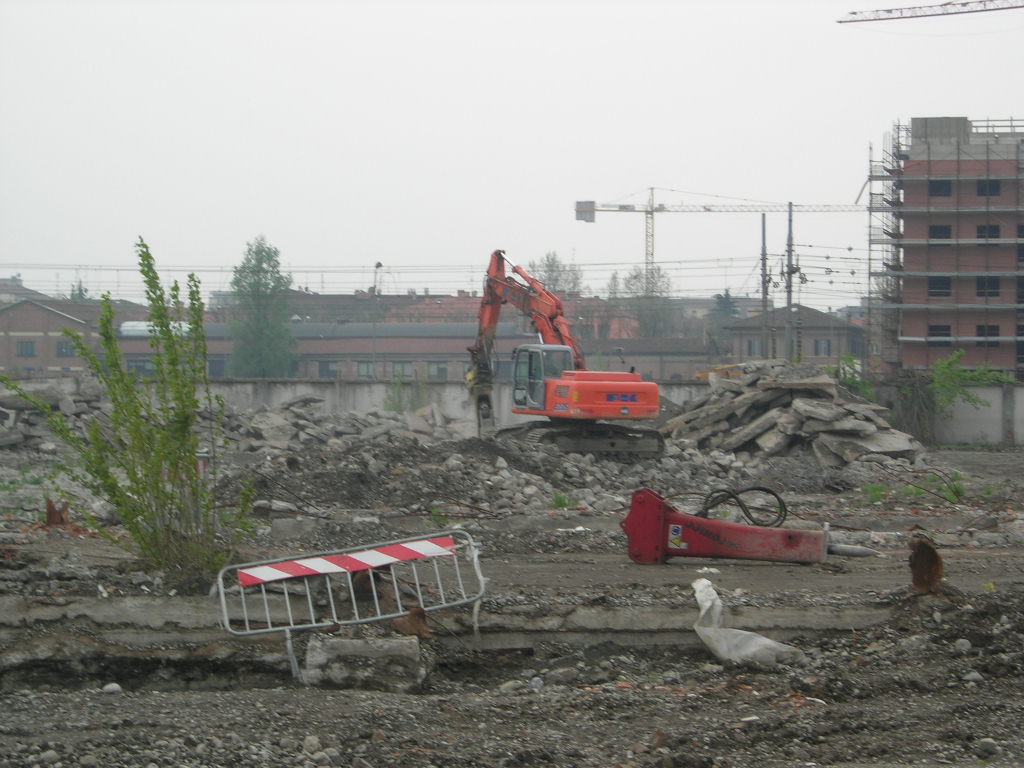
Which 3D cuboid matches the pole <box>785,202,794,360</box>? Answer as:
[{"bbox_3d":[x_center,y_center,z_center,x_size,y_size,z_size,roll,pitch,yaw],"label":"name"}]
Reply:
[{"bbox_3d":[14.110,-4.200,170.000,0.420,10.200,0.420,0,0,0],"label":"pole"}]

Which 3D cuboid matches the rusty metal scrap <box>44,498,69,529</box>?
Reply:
[{"bbox_3d":[-6.130,1.730,45.000,0.330,0.430,0.260,0,0,0],"label":"rusty metal scrap"}]

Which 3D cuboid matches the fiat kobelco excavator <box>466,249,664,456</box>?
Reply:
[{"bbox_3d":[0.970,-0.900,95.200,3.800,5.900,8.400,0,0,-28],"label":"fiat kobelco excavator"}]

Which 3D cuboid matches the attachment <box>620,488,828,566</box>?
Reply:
[{"bbox_3d":[2.070,1.390,32.500,2.080,0.750,0.520,0,0,5],"label":"attachment"}]

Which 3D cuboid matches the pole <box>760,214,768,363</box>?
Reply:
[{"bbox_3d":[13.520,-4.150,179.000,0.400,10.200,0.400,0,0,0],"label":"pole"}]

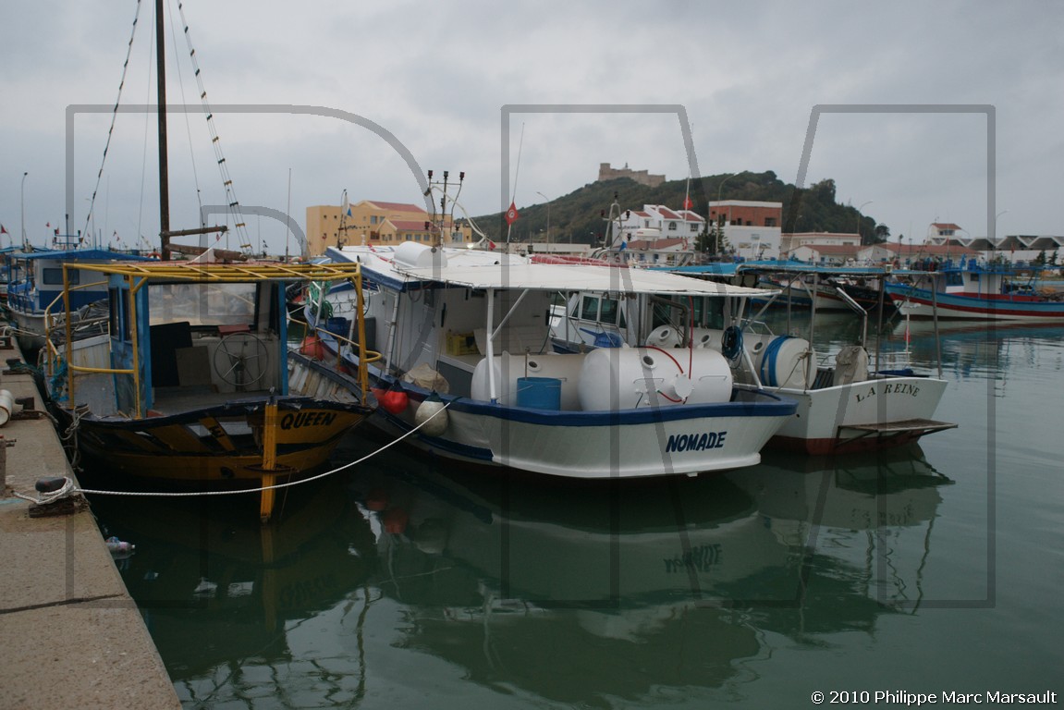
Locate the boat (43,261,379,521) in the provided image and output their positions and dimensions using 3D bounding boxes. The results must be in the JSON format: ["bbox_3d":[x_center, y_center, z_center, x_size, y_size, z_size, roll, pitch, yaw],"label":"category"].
[{"bbox_3d":[-5.000,0.072,15.127,3.600,3.050,8.800,-2,6,-26],"label":"boat"}]

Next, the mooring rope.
[{"bbox_3d":[-2.180,0.865,9.896,0.350,0.750,6.891,2,6,20],"label":"mooring rope"}]

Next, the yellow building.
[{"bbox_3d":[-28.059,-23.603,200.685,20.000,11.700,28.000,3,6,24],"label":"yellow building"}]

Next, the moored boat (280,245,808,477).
[{"bbox_3d":[-0.949,-0.205,17.258,3.700,3.350,11.500,-3,6,-30],"label":"moored boat"}]

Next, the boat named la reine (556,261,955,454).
[{"bbox_3d":[2.603,-0.414,20.752,3.500,3.150,11.400,-3,6,-31],"label":"boat named la reine"}]

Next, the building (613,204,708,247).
[{"bbox_3d":[22.628,-21.285,186.813,16.000,10.300,10.000,-4,7,-40],"label":"building"}]

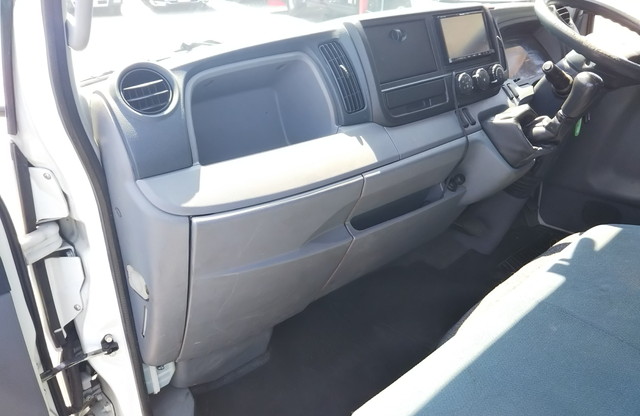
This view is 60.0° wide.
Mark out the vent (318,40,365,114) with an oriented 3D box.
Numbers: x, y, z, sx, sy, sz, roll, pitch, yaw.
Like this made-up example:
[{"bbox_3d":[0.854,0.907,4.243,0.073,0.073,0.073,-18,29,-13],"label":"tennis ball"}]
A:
[{"bbox_3d":[0.036,-0.239,1.020,0.048,0.130,0.030,-14,4,-28],"label":"vent"}]

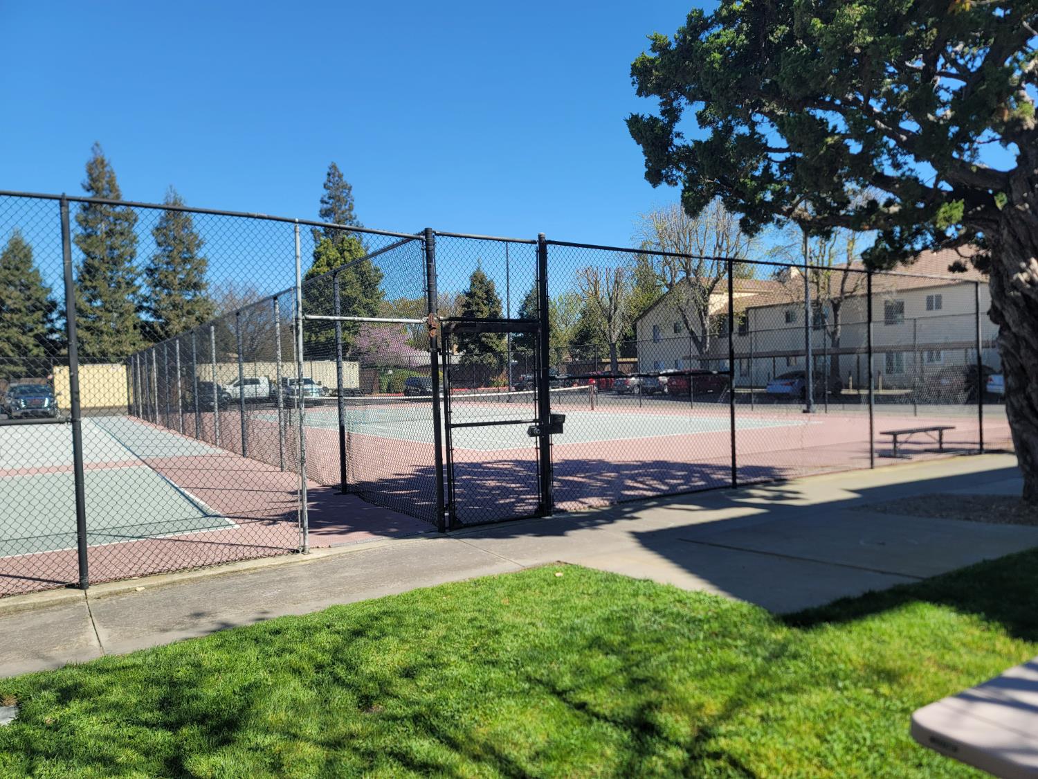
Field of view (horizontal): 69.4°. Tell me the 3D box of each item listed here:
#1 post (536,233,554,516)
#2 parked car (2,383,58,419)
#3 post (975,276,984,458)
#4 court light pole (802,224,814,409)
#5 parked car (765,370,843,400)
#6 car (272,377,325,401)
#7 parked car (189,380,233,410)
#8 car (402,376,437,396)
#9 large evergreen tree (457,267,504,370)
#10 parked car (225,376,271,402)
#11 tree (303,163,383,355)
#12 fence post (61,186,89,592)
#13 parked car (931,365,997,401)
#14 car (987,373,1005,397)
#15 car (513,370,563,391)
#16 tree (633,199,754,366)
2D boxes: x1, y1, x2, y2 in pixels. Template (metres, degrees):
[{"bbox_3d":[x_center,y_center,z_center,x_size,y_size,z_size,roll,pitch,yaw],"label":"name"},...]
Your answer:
[{"bbox_3d":[0.273,-0.156,8.294,0.085,3.120,0.085,-2,1,-32],"label":"post"},{"bbox_3d":[-26.137,0.523,40.508,2.050,1.860,5.400,-2,1,-32],"label":"parked car"},{"bbox_3d":[8.070,-0.410,13.137,0.060,3.030,0.060,-2,1,-32],"label":"post"},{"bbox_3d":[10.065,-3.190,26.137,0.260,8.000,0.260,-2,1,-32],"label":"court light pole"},{"bbox_3d":[15.763,-0.337,41.416,4.650,1.440,1.820,-2,1,-32],"label":"parked car"},{"bbox_3d":[-15.961,0.035,54.012,1.980,1.820,5.100,-2,1,-37],"label":"car"},{"bbox_3d":[-18.782,0.303,45.054,1.980,1.760,4.800,-2,1,-32],"label":"parked car"},{"bbox_3d":[-8.354,-0.253,64.816,1.850,1.700,4.500,-2,1,-32],"label":"car"},{"bbox_3d":[-4.680,-7.649,91.887,5.800,15.200,5.800,-1,1,0],"label":"large evergreen tree"},{"bbox_3d":[-21.161,0.133,56.302,5.000,1.930,1.950,-2,1,-32],"label":"parked car"},{"bbox_3d":[-19.706,-12.016,81.779,8.700,25.200,8.700,-2,1,-32],"label":"tree"},{"bbox_3d":[-3.448,0.024,5.837,0.070,3.050,0.070,-2,1,-32],"label":"fence post"},{"bbox_3d":[19.812,-0.351,32.423,4.600,1.600,1.860,-2,1,-32],"label":"parked car"},{"bbox_3d":[21.972,-0.341,31.688,4.700,1.460,1.830,-2,1,-32],"label":"car"},{"bbox_3d":[2.033,-0.639,66.488,5.100,1.850,1.920,-2,1,-32],"label":"car"},{"bbox_3d":[12.582,-6.778,54.375,8.600,14.000,8.600,-2,1,-32],"label":"tree"}]

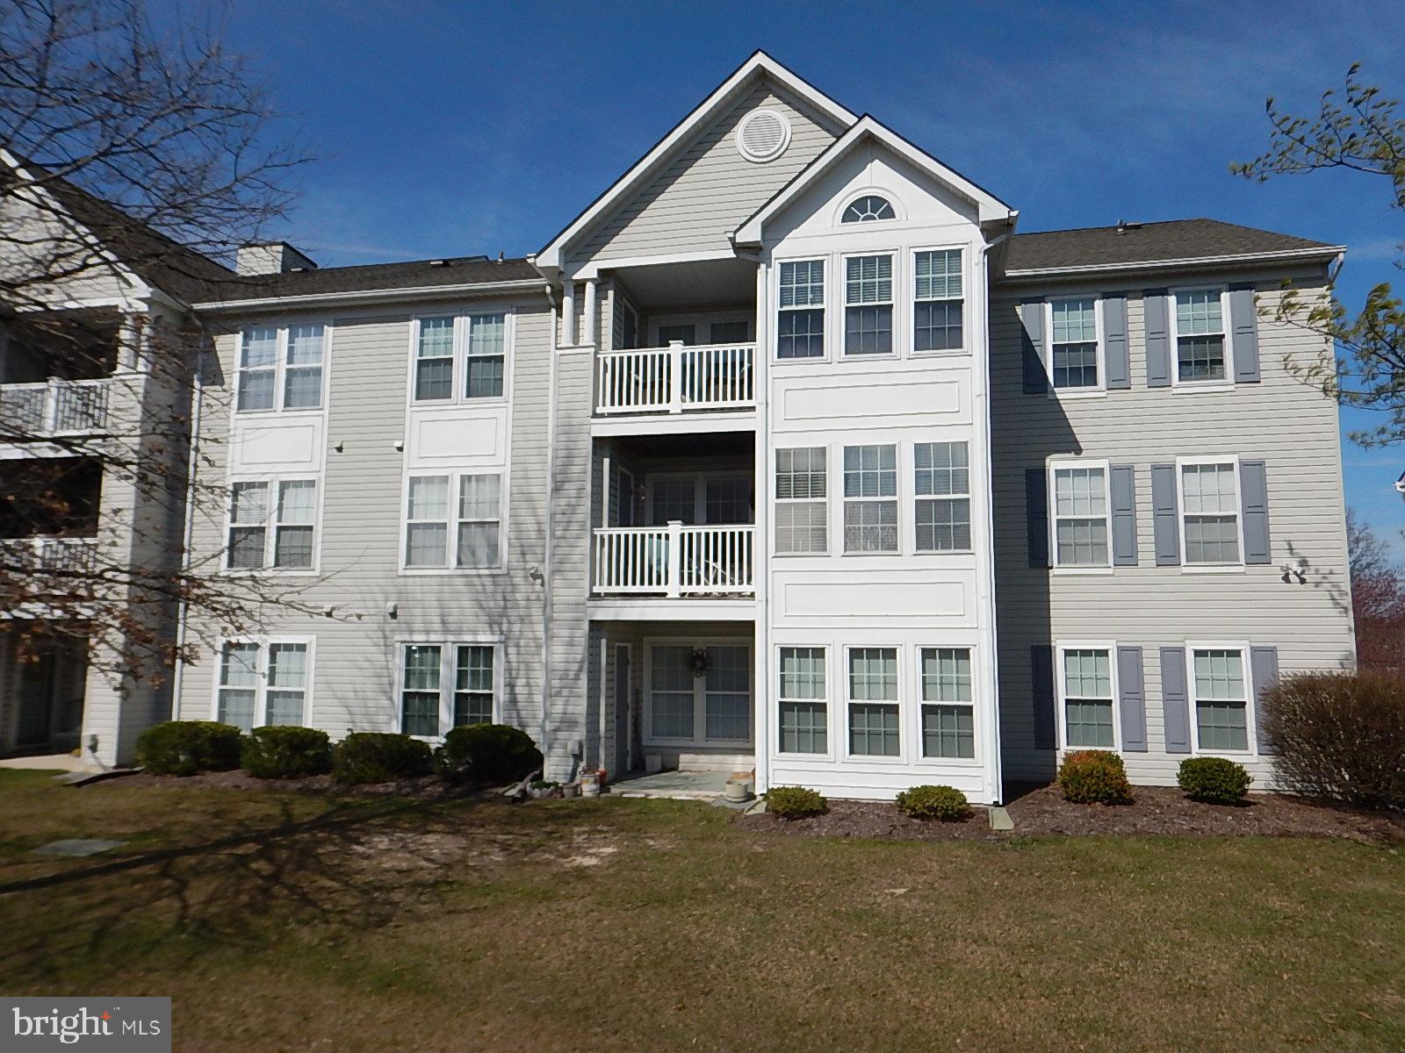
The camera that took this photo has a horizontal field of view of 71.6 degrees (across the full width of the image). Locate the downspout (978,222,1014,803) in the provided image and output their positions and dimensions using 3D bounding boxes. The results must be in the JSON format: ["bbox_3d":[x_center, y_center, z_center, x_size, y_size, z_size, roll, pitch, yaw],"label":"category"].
[{"bbox_3d":[4.114,-0.290,13.312,0.495,7.987,0.200,-1,-7,12],"label":"downspout"}]

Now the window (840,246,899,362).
[{"bbox_3d":[2.389,-3.170,13.976,0.828,1.638,0.080,-1,-8,12],"label":"window"}]

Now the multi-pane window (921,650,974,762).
[{"bbox_3d":[3.280,2.366,13.082,0.701,1.470,0.080,-1,-8,12],"label":"multi-pane window"}]

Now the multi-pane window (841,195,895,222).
[{"bbox_3d":[2.427,-4.665,14.277,0.777,0.421,0.100,-1,-7,12],"label":"multi-pane window"}]

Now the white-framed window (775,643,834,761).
[{"bbox_3d":[1.394,2.425,13.459,0.837,1.588,0.080,-1,-8,12],"label":"white-framed window"}]

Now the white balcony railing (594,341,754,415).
[{"bbox_3d":[-0.400,-2.309,15.000,2.560,1.152,0.150,-1,-8,12],"label":"white balcony railing"}]

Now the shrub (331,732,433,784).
[{"bbox_3d":[-4.950,3.541,15.018,1.600,0.710,1.150,-1,-7,12],"label":"shrub"}]

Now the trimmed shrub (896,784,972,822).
[{"bbox_3d":[2.948,3.506,12.416,0.880,0.400,0.850,-1,-8,12],"label":"trimmed shrub"}]

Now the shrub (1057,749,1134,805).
[{"bbox_3d":[5.537,3.501,13.715,0.990,0.700,0.950,-1,-7,12],"label":"shrub"}]

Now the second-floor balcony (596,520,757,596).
[{"bbox_3d":[-0.410,0.500,14.825,2.630,1.159,0.160,-1,-7,12],"label":"second-floor balcony"}]

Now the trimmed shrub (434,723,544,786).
[{"bbox_3d":[-3.251,3.460,14.891,1.580,0.860,1.280,-1,-8,12],"label":"trimmed shrub"}]

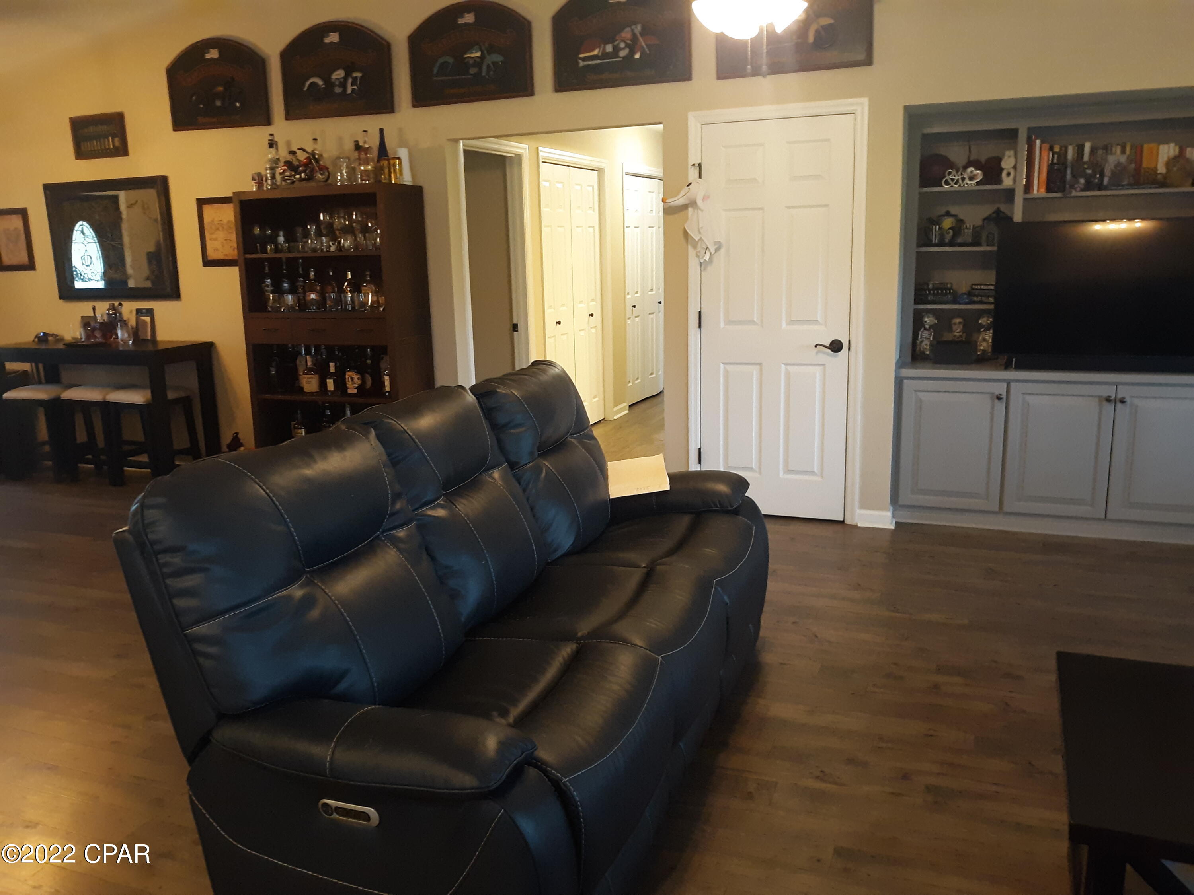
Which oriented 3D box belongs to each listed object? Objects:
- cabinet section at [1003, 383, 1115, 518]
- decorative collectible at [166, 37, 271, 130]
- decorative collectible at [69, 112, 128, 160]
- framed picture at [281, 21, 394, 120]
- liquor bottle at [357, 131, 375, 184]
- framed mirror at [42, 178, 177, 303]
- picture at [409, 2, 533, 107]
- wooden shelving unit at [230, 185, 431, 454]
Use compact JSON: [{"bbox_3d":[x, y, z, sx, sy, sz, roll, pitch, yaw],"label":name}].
[{"bbox_3d":[2.237,0.017,4.693,0.459,0.657,0.022,3,13,22],"label":"cabinet section"},{"bbox_3d":[-2.339,-2.234,5.945,0.738,0.523,0.030,3,13,22],"label":"decorative collectible"},{"bbox_3d":[-3.283,-2.047,6.370,0.443,0.270,0.035,3,13,22],"label":"decorative collectible"},{"bbox_3d":[-1.519,-2.195,5.618,0.746,0.520,0.030,3,13,22],"label":"framed picture"},{"bbox_3d":[-1.262,-1.582,5.279,0.082,0.289,0.082,3,13,22],"label":"liquor bottle"},{"bbox_3d":[-3.271,-1.393,6.508,1.073,0.779,0.040,3,13,22],"label":"framed mirror"},{"bbox_3d":[-0.699,-2.162,5.290,0.744,0.516,0.030,3,13,22],"label":"picture"},{"bbox_3d":[-1.527,-0.592,5.737,1.028,1.822,0.405,3,13,22],"label":"wooden shelving unit"}]

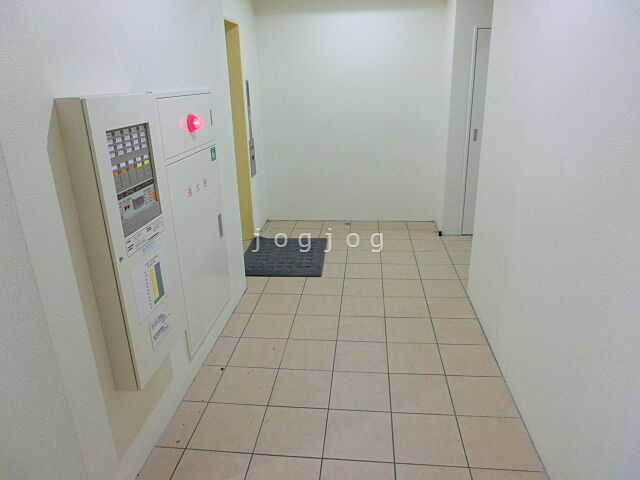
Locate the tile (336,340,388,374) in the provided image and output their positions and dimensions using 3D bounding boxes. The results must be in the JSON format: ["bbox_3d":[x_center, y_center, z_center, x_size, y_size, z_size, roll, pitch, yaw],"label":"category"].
[{"bbox_3d":[0.240,0.679,2.579,0.299,0.010,0.299,0,20,6],"label":"tile"}]

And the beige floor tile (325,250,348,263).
[{"bbox_3d":[0.093,0.152,3.990,0.298,0.010,0.298,1,20,6],"label":"beige floor tile"}]

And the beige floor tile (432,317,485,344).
[{"bbox_3d":[0.861,0.572,2.775,0.291,0.010,0.297,0,20,6],"label":"beige floor tile"}]

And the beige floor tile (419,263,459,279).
[{"bbox_3d":[0.965,0.270,3.642,0.299,0.010,0.299,0,20,6],"label":"beige floor tile"}]

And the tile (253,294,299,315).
[{"bbox_3d":[-0.298,0.467,3.208,0.299,0.010,0.299,0,20,6],"label":"tile"}]

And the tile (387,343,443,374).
[{"bbox_3d":[0.535,0.674,2.529,0.298,0.010,0.298,0,20,6],"label":"tile"}]

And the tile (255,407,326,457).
[{"bbox_3d":[-0.123,0.885,2.054,0.300,0.010,0.300,1,20,6],"label":"tile"}]

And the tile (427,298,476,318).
[{"bbox_3d":[0.909,0.478,3.101,0.300,0.012,0.300,0,20,6],"label":"tile"}]

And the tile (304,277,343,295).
[{"bbox_3d":[0.033,0.366,3.457,0.299,0.010,0.299,0,20,6],"label":"tile"}]

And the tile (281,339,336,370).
[{"bbox_3d":[-0.061,0.676,2.622,0.300,0.010,0.300,1,20,6],"label":"tile"}]

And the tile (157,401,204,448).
[{"bbox_3d":[-0.640,0.872,2.087,0.135,0.010,0.297,0,20,6],"label":"tile"}]

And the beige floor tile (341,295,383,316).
[{"bbox_3d":[0.299,0.466,3.122,0.298,0.010,0.298,0,20,6],"label":"beige floor tile"}]

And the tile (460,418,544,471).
[{"bbox_3d":[0.783,0.893,1.958,0.300,0.010,0.300,1,20,6],"label":"tile"}]

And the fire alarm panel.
[{"bbox_3d":[-0.718,-0.001,1.716,0.103,1.061,0.429,0,20,6],"label":"fire alarm panel"}]

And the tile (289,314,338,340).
[{"bbox_3d":[-0.031,0.565,2.868,0.296,0.010,0.296,0,20,6],"label":"tile"}]

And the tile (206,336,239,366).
[{"bbox_3d":[-0.576,0.665,2.647,0.132,0.010,0.297,0,20,6],"label":"tile"}]

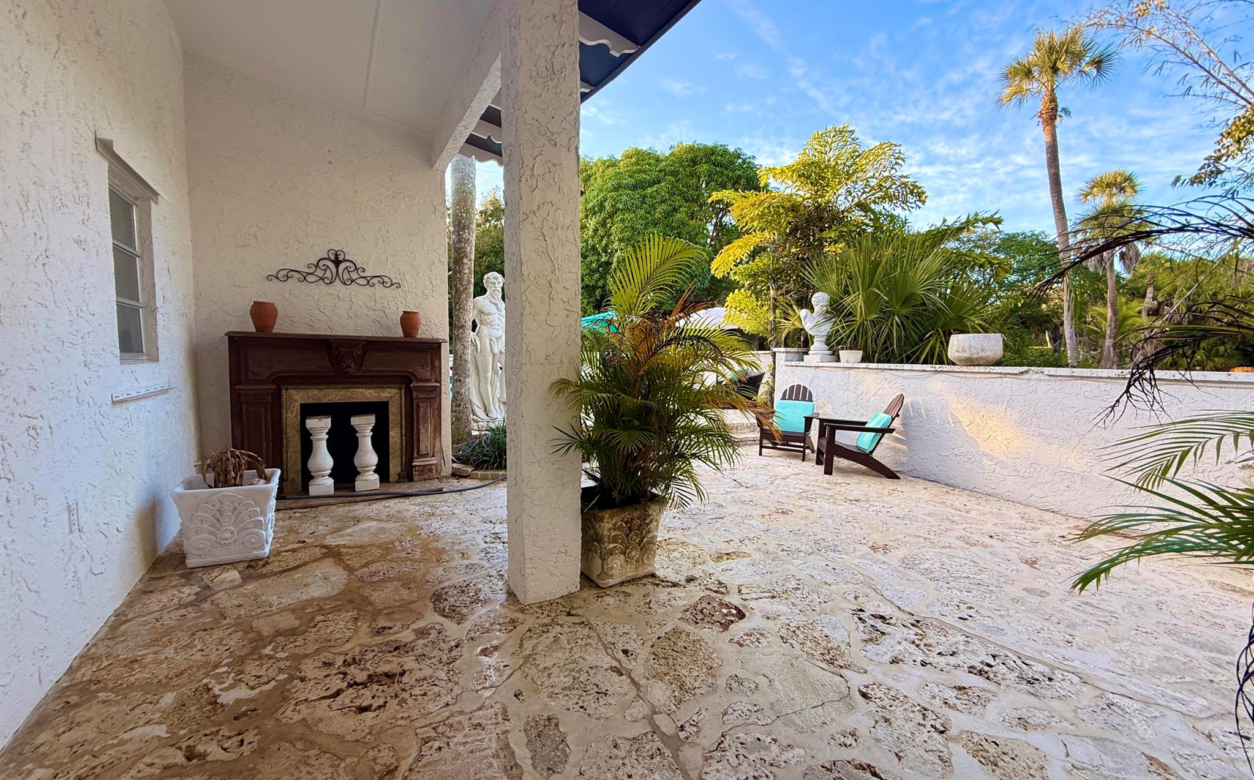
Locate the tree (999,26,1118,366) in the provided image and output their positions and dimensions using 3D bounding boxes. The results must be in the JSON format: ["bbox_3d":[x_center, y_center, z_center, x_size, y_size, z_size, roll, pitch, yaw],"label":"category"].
[{"bbox_3d":[13.614,-6.011,16.000,2.900,10.795,2.900,3,5,41],"label":"tree"}]

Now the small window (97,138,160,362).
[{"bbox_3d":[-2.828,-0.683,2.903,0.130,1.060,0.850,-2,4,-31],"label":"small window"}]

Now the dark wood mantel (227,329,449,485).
[{"bbox_3d":[-2.471,0.206,4.511,1.630,1.320,0.360,-2,4,-33],"label":"dark wood mantel"}]

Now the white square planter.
[{"bbox_3d":[-2.412,0.772,3.098,0.440,0.450,0.440,-1,4,-26],"label":"white square planter"}]

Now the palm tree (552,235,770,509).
[{"bbox_3d":[0.142,-0.114,2.847,1.150,1.500,1.080,0,4,0],"label":"palm tree"}]

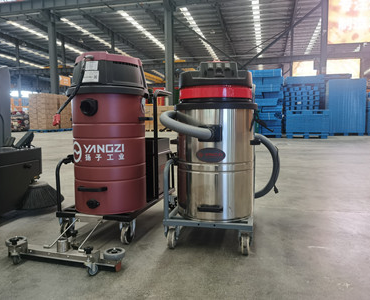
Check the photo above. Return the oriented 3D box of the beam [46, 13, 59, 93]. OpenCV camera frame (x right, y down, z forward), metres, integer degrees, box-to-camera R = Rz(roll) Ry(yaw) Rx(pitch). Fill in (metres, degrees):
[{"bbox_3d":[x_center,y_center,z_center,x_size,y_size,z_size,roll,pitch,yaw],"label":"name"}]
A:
[{"bbox_3d":[-6.667,-4.099,17.154,0.360,6.200,0.360,1,6,13],"label":"beam"}]

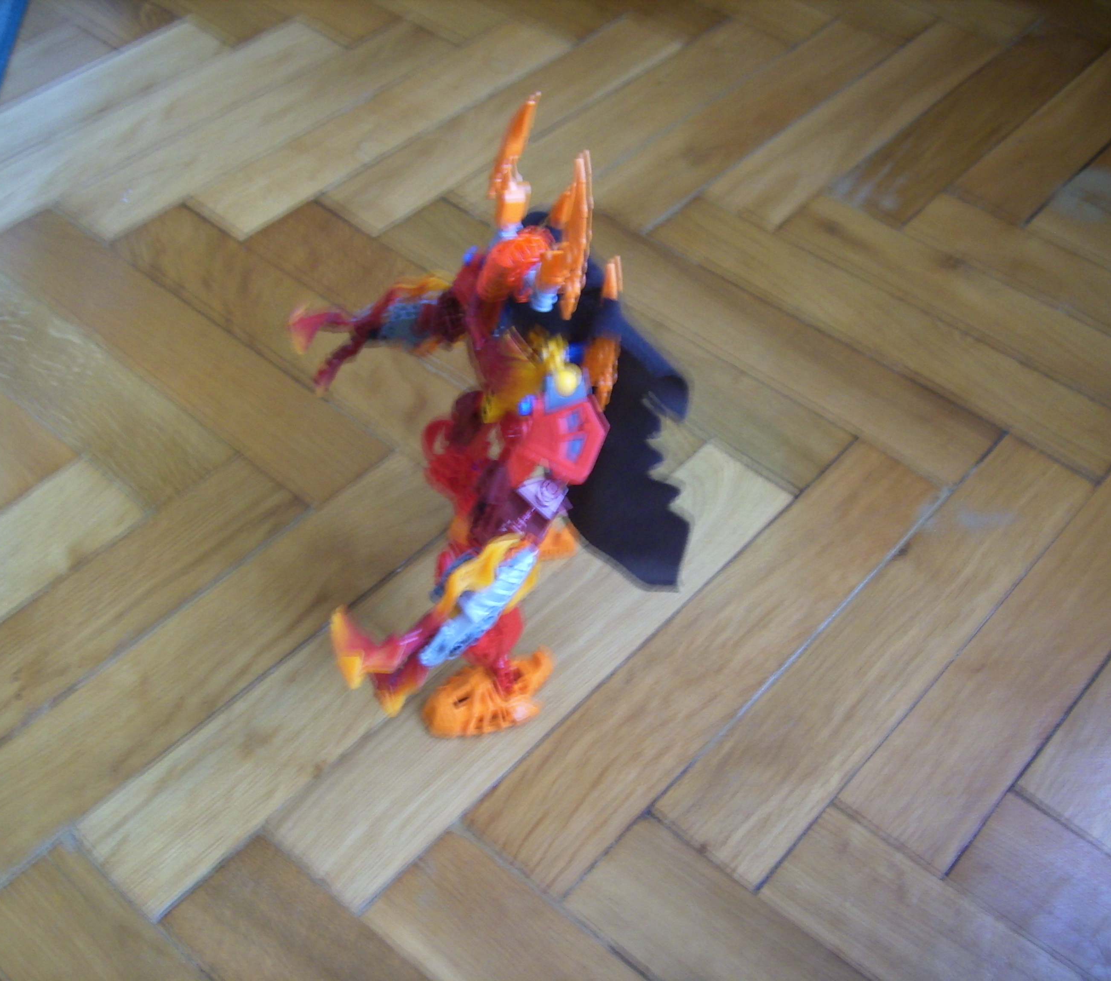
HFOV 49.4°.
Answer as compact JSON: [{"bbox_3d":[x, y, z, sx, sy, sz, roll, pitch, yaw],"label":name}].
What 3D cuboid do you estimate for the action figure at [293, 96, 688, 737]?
[{"bbox_3d":[-0.020,-0.021,0.439,0.138,0.259,0.116,-9,52,-10],"label":"action figure"}]

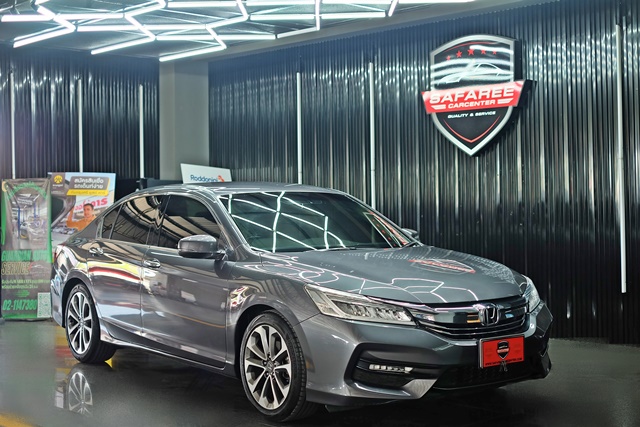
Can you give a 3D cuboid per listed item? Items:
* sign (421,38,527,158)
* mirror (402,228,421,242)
[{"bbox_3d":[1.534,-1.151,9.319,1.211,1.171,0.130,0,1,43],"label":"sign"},{"bbox_3d":[0.670,0.188,7.251,0.260,0.155,0.140,-1,1,-37],"label":"mirror"}]

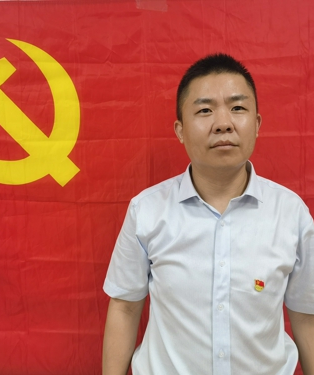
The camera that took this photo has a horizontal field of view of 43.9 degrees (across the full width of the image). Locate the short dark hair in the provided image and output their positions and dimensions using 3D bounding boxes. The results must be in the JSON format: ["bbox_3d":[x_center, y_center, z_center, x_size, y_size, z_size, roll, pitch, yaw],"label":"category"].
[{"bbox_3d":[0.136,-0.220,0.880,0.176,0.165,0.190,-2,0,0],"label":"short dark hair"}]

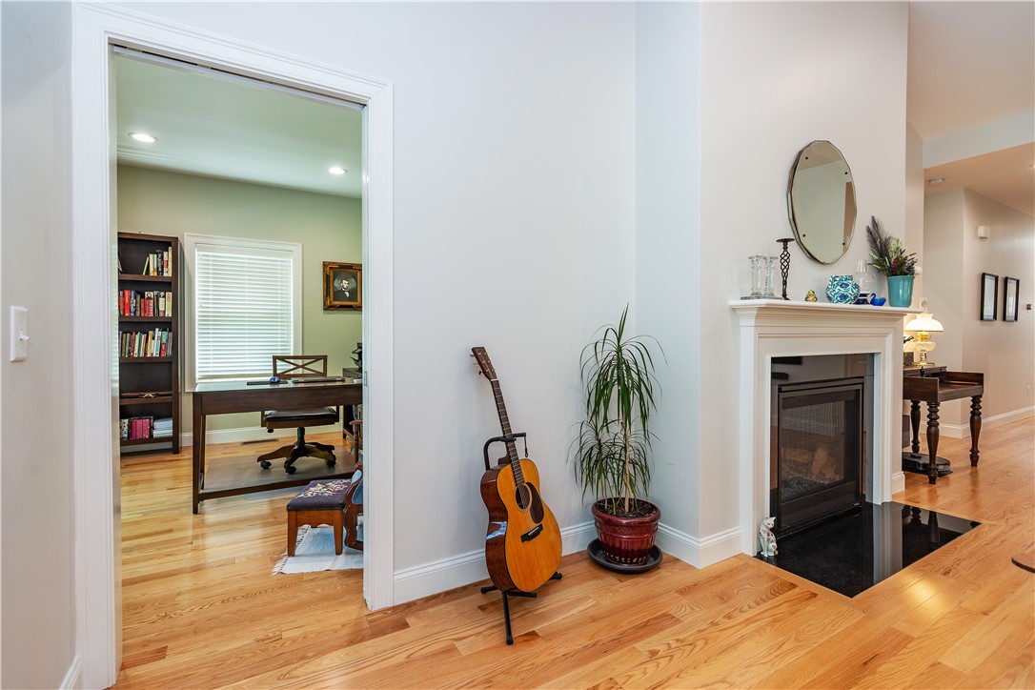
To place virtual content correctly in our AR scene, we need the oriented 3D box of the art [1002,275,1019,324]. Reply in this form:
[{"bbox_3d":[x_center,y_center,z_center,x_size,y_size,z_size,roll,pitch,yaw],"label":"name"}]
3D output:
[{"bbox_3d":[6.465,-0.587,6.017,0.430,0.563,0.030,0,0,-30],"label":"art"}]

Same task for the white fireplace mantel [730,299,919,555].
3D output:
[{"bbox_3d":[1.852,0.417,2.650,1.729,1.270,0.181,-1,1,-30],"label":"white fireplace mantel"}]

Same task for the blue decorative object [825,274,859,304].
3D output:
[{"bbox_3d":[1.883,-0.309,2.660,0.163,0.184,0.158,0,0,-30],"label":"blue decorative object"}]

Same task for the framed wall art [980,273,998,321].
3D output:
[{"bbox_3d":[5.441,-0.546,5.297,0.440,0.530,0.025,-1,1,-30],"label":"framed wall art"}]

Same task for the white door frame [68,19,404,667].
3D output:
[{"bbox_3d":[-0.956,0.009,1.685,0.966,2.120,0.150,-1,1,-30],"label":"white door frame"}]

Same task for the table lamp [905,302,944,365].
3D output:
[{"bbox_3d":[3.661,-0.109,4.143,0.265,0.600,0.265,0,0,-30],"label":"table lamp"}]

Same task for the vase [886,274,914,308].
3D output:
[{"bbox_3d":[2.502,-0.336,3.009,0.147,0.224,0.147,-1,1,-30],"label":"vase"}]

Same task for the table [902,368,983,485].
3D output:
[{"bbox_3d":[3.427,0.617,3.869,0.976,0.834,0.477,-1,1,-30],"label":"table"}]

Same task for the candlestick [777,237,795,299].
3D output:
[{"bbox_3d":[1.401,-0.378,2.402,0.085,0.328,0.085,-1,1,-30],"label":"candlestick"}]

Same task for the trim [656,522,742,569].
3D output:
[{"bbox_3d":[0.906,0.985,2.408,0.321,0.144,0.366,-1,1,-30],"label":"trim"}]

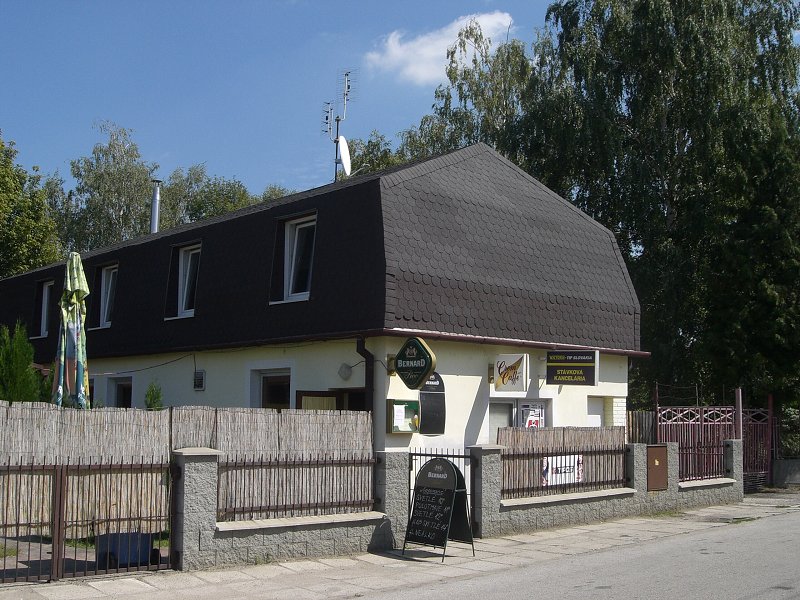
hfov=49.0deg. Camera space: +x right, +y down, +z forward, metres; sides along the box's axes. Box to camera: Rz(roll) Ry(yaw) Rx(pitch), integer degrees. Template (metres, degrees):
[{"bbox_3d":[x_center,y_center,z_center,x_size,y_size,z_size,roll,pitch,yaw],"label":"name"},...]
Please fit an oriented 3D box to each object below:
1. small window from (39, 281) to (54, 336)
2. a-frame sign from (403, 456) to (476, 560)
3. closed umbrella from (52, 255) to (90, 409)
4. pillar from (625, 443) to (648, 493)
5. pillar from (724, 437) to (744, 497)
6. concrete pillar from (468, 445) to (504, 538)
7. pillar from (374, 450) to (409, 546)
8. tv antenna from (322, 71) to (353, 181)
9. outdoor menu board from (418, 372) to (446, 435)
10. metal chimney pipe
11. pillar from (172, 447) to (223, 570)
[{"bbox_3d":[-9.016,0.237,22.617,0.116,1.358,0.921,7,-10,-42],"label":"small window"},{"bbox_3d":[0.461,2.439,10.382,0.621,1.145,0.563,-6,-10,44],"label":"a-frame sign"},{"bbox_3d":[-4.191,1.273,11.079,0.446,3.570,0.446,6,-9,-41],"label":"closed umbrella"},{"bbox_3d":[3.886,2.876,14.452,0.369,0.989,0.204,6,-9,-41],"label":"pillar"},{"bbox_3d":[6.276,3.212,16.526,0.378,1.164,0.204,6,-9,-41],"label":"pillar"},{"bbox_3d":[1.187,2.621,12.096,0.427,1.232,0.242,6,-9,-41],"label":"concrete pillar"},{"bbox_3d":[-0.090,2.501,10.982,0.388,1.164,0.204,6,-9,-41],"label":"pillar"},{"bbox_3d":[-1.337,-3.793,19.087,0.630,2.377,0.776,-2,-7,18],"label":"tv antenna"},{"bbox_3d":[0.507,1.605,13.486,0.533,0.970,0.049,7,-10,-42],"label":"outdoor menu board"},{"bbox_3d":[-6.950,-2.672,25.066,0.252,1.571,0.252,7,-10,-42],"label":"metal chimney pipe"},{"bbox_3d":[-2.118,2.181,9.227,0.436,1.232,0.242,6,-9,-41],"label":"pillar"}]

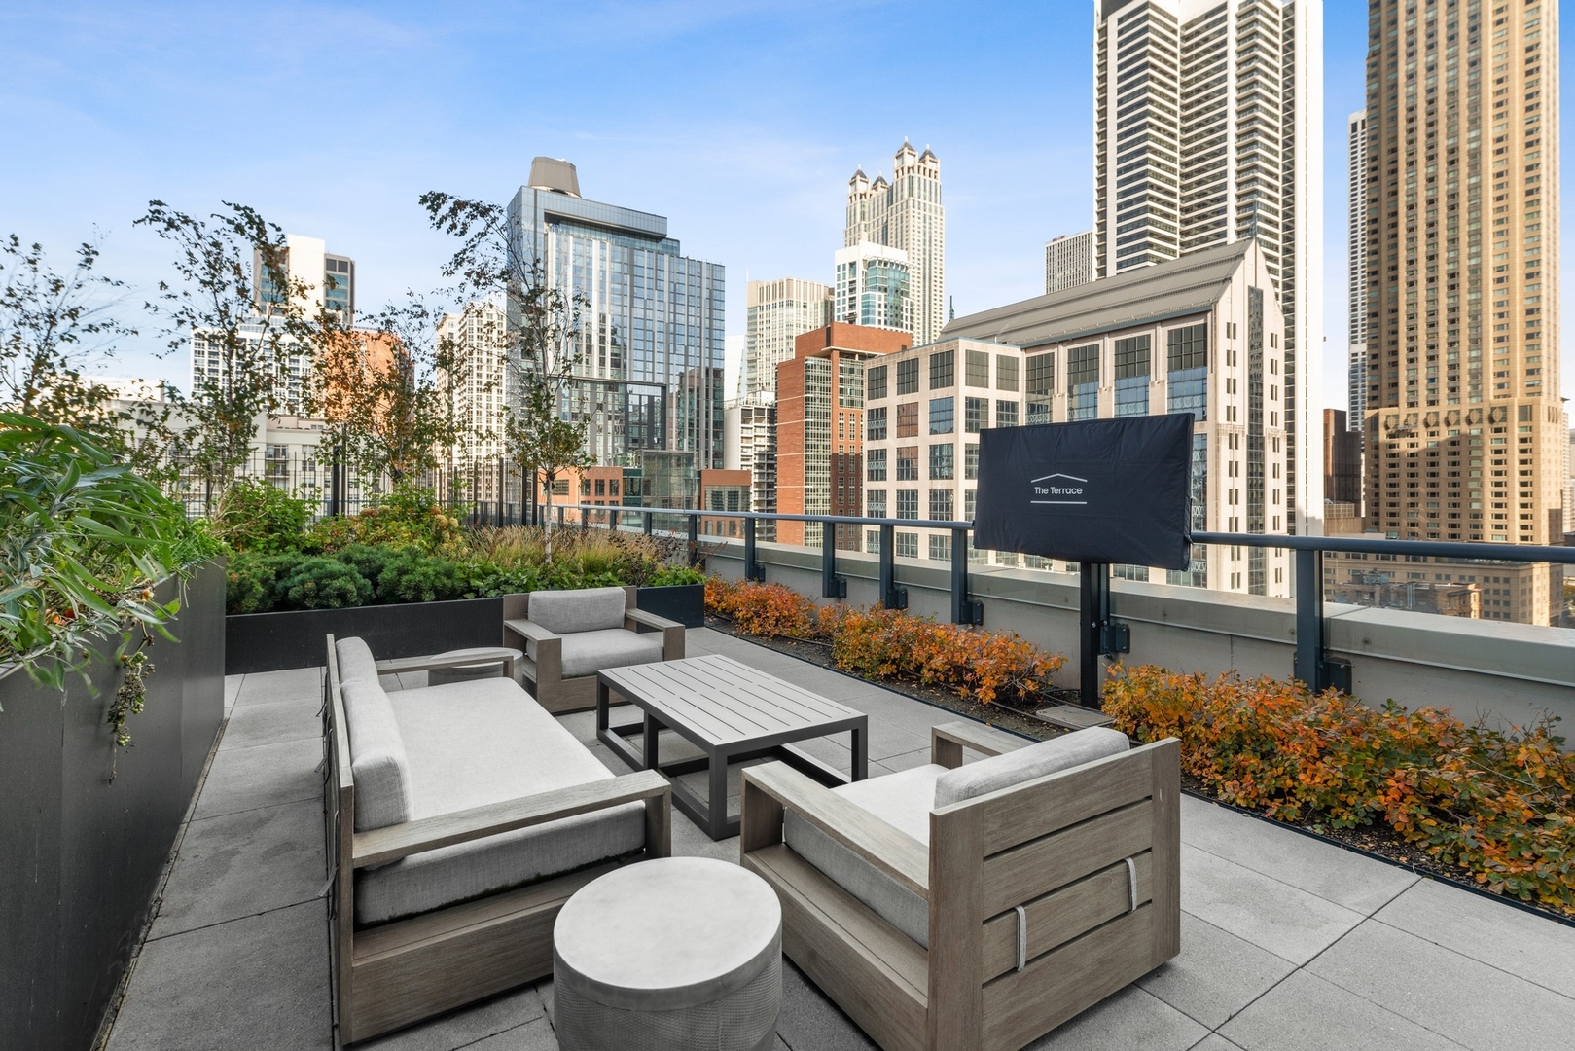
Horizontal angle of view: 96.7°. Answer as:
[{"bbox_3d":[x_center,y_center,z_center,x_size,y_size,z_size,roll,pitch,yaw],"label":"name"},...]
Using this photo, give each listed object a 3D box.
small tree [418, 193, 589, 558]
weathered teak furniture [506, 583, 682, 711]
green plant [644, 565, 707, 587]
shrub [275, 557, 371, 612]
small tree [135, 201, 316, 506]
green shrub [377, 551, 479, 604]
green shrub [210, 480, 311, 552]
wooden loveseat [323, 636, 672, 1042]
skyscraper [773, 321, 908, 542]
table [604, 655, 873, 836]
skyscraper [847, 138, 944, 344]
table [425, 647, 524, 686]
[{"bbox_3d":[-3.239,-1.585,7.944,1.850,4.443,1.600,-1,2,-22],"label":"small tree"},{"bbox_3d":[-1.345,0.816,4.872,0.970,0.630,0.900,-1,2,-33],"label":"weathered teak furniture"},{"bbox_3d":[-1.180,0.532,7.403,0.640,0.290,0.480,-1,2,-33],"label":"green plant"},{"bbox_3d":[-3.876,0.485,5.870,0.700,0.460,0.640,-1,2,-33],"label":"shrub"},{"bbox_3d":[-5.160,-1.155,6.393,1.380,3.683,1.350,-1,3,-39],"label":"small tree"},{"bbox_3d":[-3.382,0.465,6.574,0.850,0.470,0.800,-1,3,-27],"label":"green shrub"},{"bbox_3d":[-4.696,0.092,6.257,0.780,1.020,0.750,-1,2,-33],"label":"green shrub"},{"bbox_3d":[-1.405,0.962,3.014,0.924,0.682,2.290,-1,3,-34],"label":"wooden loveseat"},{"bbox_3d":[16.747,-11.691,206.934,29.000,85.257,27.000,-1,3,-33],"label":"skyscraper"},{"bbox_3d":[-0.370,1.082,3.756,0.814,0.398,1.504,-1,3,-33],"label":"table"},{"bbox_3d":[72.700,-117.121,474.201,29.000,265.000,67.000,-1,2,-33],"label":"skyscraper"},{"bbox_3d":[-1.849,0.974,4.200,0.510,0.360,0.510,-1,2,-33],"label":"table"}]

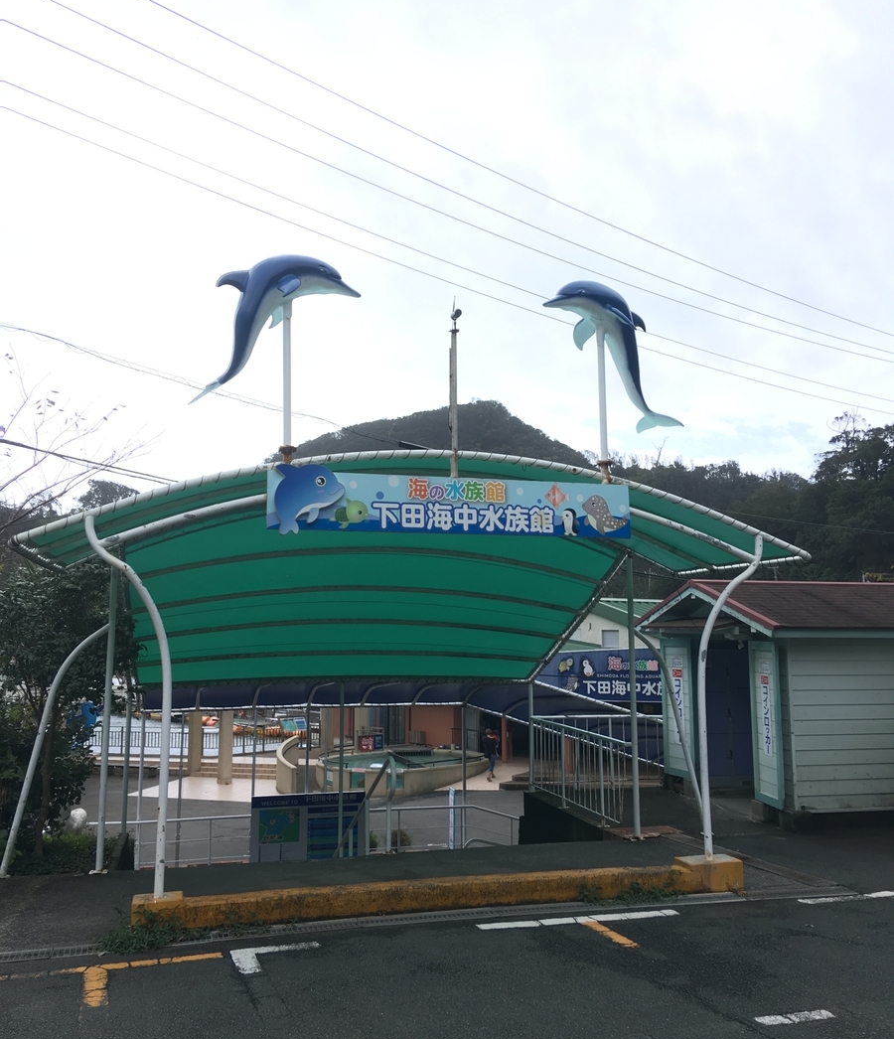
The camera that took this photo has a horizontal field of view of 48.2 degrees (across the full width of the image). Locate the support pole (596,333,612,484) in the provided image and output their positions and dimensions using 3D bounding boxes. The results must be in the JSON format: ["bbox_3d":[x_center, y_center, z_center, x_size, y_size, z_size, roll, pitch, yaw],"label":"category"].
[{"bbox_3d":[1.111,-0.820,7.117,0.100,1.090,0.100,0,-8,0],"label":"support pole"}]

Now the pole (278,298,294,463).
[{"bbox_3d":[-1.033,-0.896,6.438,0.100,1.070,0.100,3,-8,-17],"label":"pole"}]

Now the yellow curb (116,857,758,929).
[{"bbox_3d":[0.086,2.364,6.324,3.980,0.220,0.270,3,-8,-17],"label":"yellow curb"}]

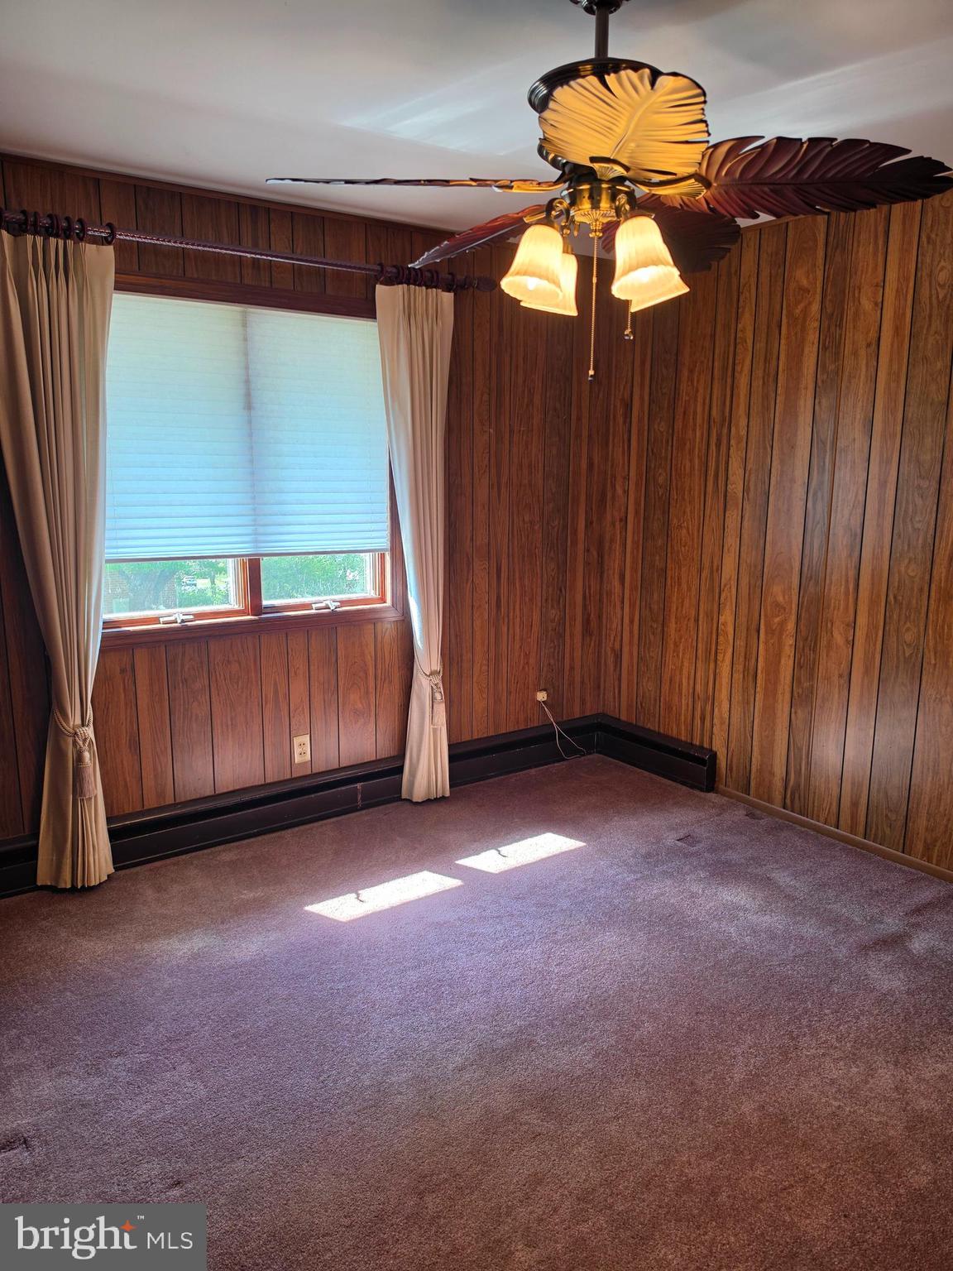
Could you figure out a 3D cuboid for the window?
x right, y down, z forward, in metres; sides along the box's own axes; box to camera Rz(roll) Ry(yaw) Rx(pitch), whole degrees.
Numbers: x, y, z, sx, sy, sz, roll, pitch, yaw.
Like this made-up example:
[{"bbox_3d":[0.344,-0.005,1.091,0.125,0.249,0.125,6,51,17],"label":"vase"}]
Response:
[{"bbox_3d":[-0.891,-0.656,3.281,1.200,1.190,0.100,-7,12,-33],"label":"window"}]

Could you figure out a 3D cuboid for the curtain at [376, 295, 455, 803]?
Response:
[{"bbox_3d":[-0.240,-0.339,3.589,0.330,2.150,0.130,-7,12,-33],"label":"curtain"}]

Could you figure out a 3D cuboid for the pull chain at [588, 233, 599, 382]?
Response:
[{"bbox_3d":[0.256,-0.710,1.833,0.014,0.307,0.014,-7,12,-33],"label":"pull chain"}]

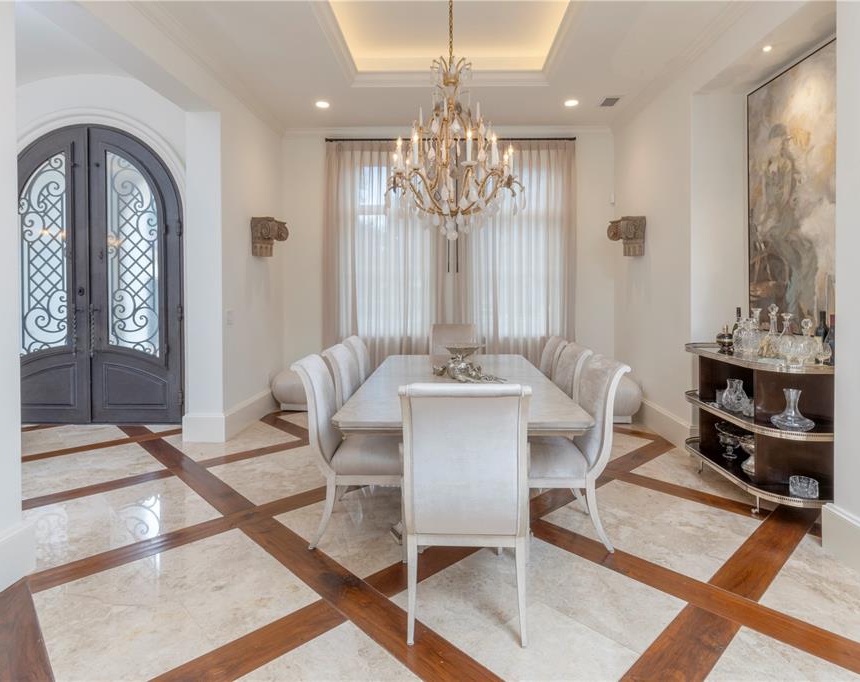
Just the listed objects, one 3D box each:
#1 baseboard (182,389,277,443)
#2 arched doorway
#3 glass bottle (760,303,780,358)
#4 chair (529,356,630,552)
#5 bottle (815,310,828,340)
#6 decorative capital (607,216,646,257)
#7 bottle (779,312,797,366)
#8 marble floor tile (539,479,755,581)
[{"bbox_3d":[-1.995,0.702,4.775,0.387,0.266,1.390,0,3,3],"label":"baseboard"},{"bbox_3d":[-3.522,-0.693,4.705,1.924,3.093,0.169,0,3,3],"label":"arched doorway"},{"bbox_3d":[2.190,-0.070,2.930,0.115,0.345,0.115,0,5,2],"label":"glass bottle"},{"bbox_3d":[0.705,0.575,2.570,0.650,0.970,0.600,0,5,2],"label":"chair"},{"bbox_3d":[2.362,-0.019,2.740,0.082,0.316,0.082,0,3,3],"label":"bottle"},{"bbox_3d":[2.100,-1.130,4.900,0.280,0.410,0.440,0,5,2],"label":"decorative capital"},{"bbox_3d":[2.170,-0.010,2.760,0.098,0.315,0.098,0,5,2],"label":"bottle"},{"bbox_3d":[1.316,1.062,2.693,0.864,0.020,0.883,5,7,43],"label":"marble floor tile"}]

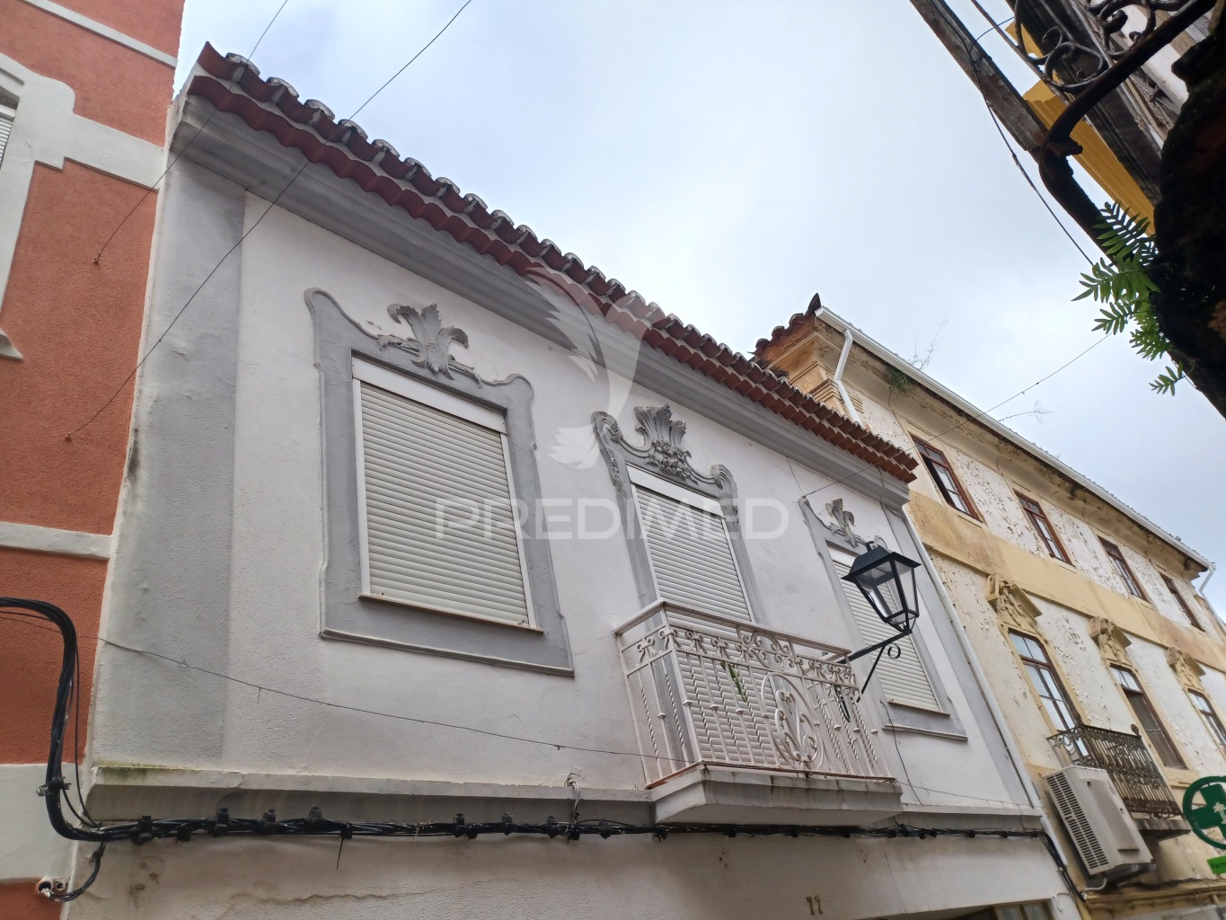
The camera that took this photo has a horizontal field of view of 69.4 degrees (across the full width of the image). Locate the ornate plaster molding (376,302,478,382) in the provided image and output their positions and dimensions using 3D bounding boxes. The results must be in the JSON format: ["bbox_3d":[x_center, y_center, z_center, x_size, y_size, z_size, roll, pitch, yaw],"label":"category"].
[{"bbox_3d":[-1.161,-0.815,5.619,0.752,0.637,0.099,22,-47,-41],"label":"ornate plaster molding"}]

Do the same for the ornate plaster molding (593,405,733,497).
[{"bbox_3d":[0.507,-0.152,7.456,1.799,0.711,0.175,22,-47,-41],"label":"ornate plaster molding"}]

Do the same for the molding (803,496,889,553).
[{"bbox_3d":[2.350,0.602,8.902,1.600,0.653,0.099,22,-47,-41],"label":"molding"}]

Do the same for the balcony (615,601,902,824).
[{"bbox_3d":[1.009,1.687,5.667,2.178,1.122,0.436,22,-47,-41],"label":"balcony"}]

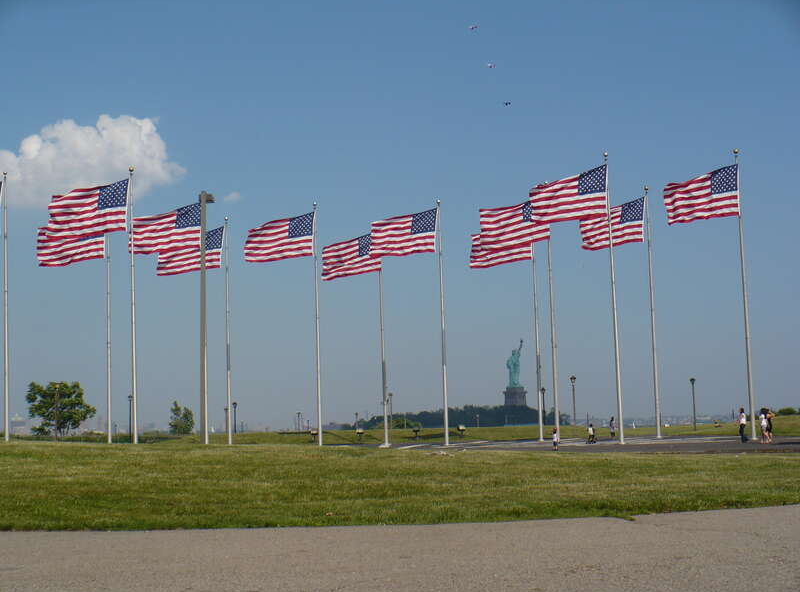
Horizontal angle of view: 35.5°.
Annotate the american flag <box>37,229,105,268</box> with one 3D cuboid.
[{"bbox_3d":[-20.565,-3.507,78.034,4.250,3.410,0.500,-1,-6,-7],"label":"american flag"}]

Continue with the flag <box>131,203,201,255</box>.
[{"bbox_3d":[-14.818,-4.284,79.200,4.600,3.200,0.800,-3,-6,12],"label":"flag"}]

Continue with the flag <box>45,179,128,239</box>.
[{"bbox_3d":[-16.117,-4.524,64.519,4.001,2.970,0.600,-1,-6,-9],"label":"flag"}]

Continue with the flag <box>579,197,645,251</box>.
[{"bbox_3d":[13.299,-4.513,78.102,4.230,3.410,0.500,-1,-6,-7],"label":"flag"}]

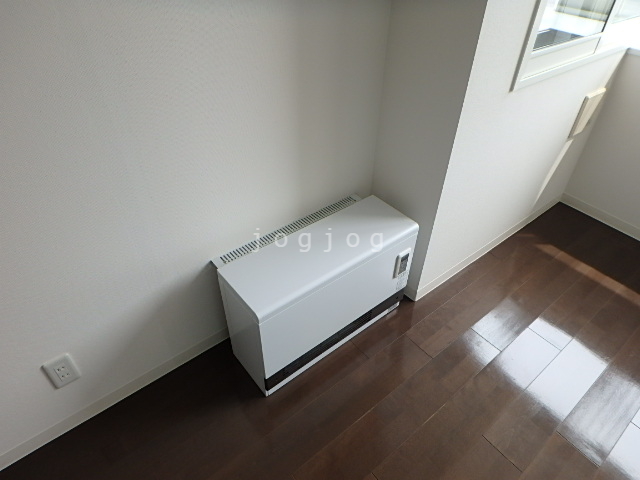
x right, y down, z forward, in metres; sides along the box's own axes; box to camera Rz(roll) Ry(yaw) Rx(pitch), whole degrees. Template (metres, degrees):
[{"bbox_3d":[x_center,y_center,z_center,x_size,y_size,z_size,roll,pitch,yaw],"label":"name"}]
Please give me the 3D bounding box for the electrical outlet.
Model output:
[{"bbox_3d":[-0.778,0.400,1.287,0.070,0.119,0.010,-27,48,-29],"label":"electrical outlet"}]

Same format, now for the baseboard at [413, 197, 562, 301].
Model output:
[{"bbox_3d":[0.914,-0.005,2.169,1.246,0.068,0.012,-27,48,-29],"label":"baseboard"}]

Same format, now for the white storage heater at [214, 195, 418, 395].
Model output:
[{"bbox_3d":[0.009,0.187,1.690,0.731,0.461,0.280,-27,47,-30],"label":"white storage heater"}]

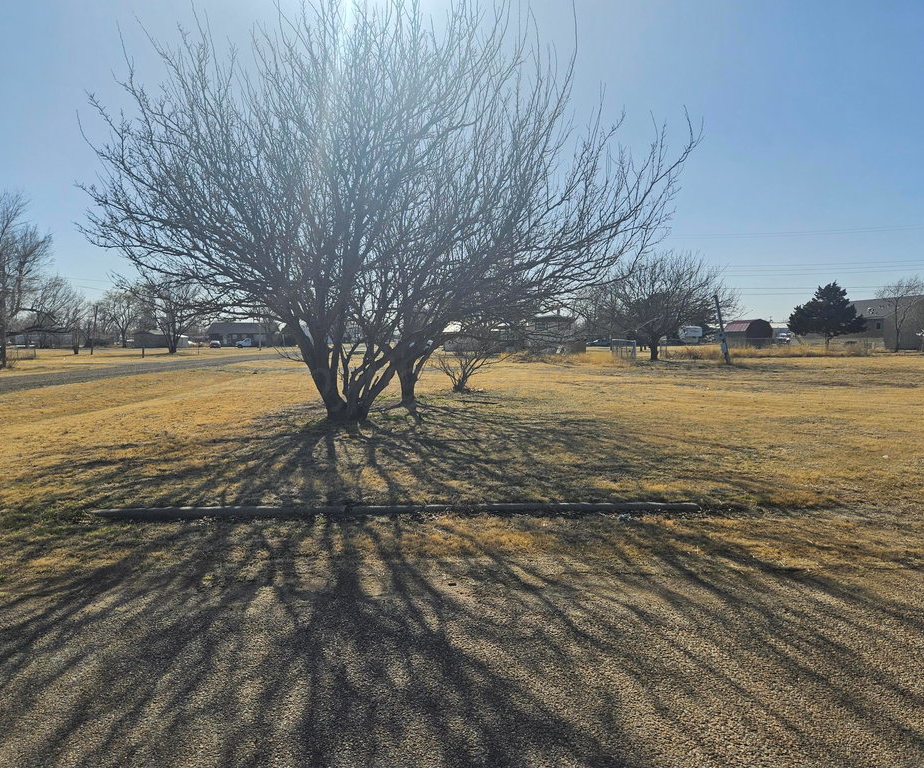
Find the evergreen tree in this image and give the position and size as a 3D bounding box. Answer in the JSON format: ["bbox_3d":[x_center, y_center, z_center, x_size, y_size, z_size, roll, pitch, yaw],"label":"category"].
[{"bbox_3d":[35.438,-6.541,65.780,6.800,6.500,6.500,2,4,28],"label":"evergreen tree"}]

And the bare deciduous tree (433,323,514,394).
[{"bbox_3d":[0.271,-0.765,19.731,2.400,2.030,2.200,0,4,1],"label":"bare deciduous tree"}]

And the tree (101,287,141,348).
[{"bbox_3d":[-60.722,-11.946,121.631,7.300,10.900,7.000,-2,4,-26],"label":"tree"}]

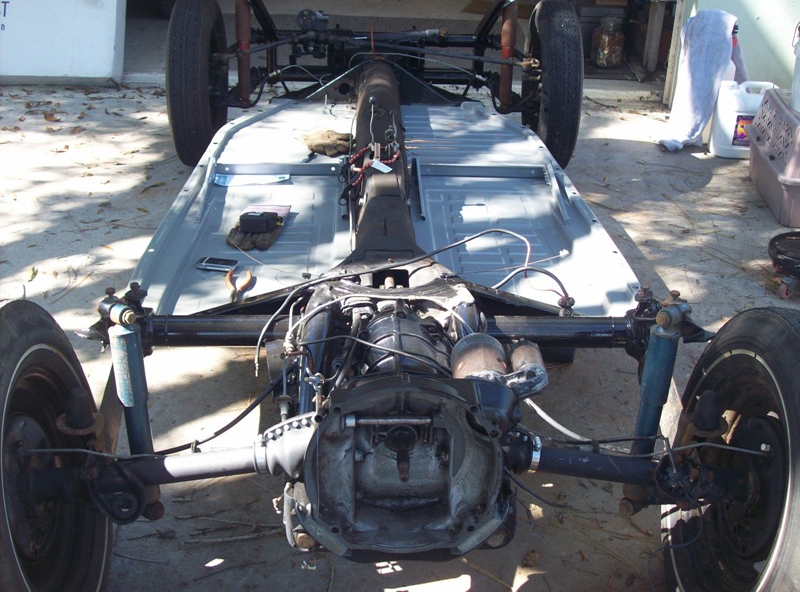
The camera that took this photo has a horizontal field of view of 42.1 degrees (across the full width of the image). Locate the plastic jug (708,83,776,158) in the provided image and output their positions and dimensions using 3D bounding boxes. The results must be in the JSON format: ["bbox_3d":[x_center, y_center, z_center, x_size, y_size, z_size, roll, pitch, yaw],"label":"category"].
[{"bbox_3d":[1.398,-0.727,4.214,0.252,0.302,0.175,1,28,-2],"label":"plastic jug"}]

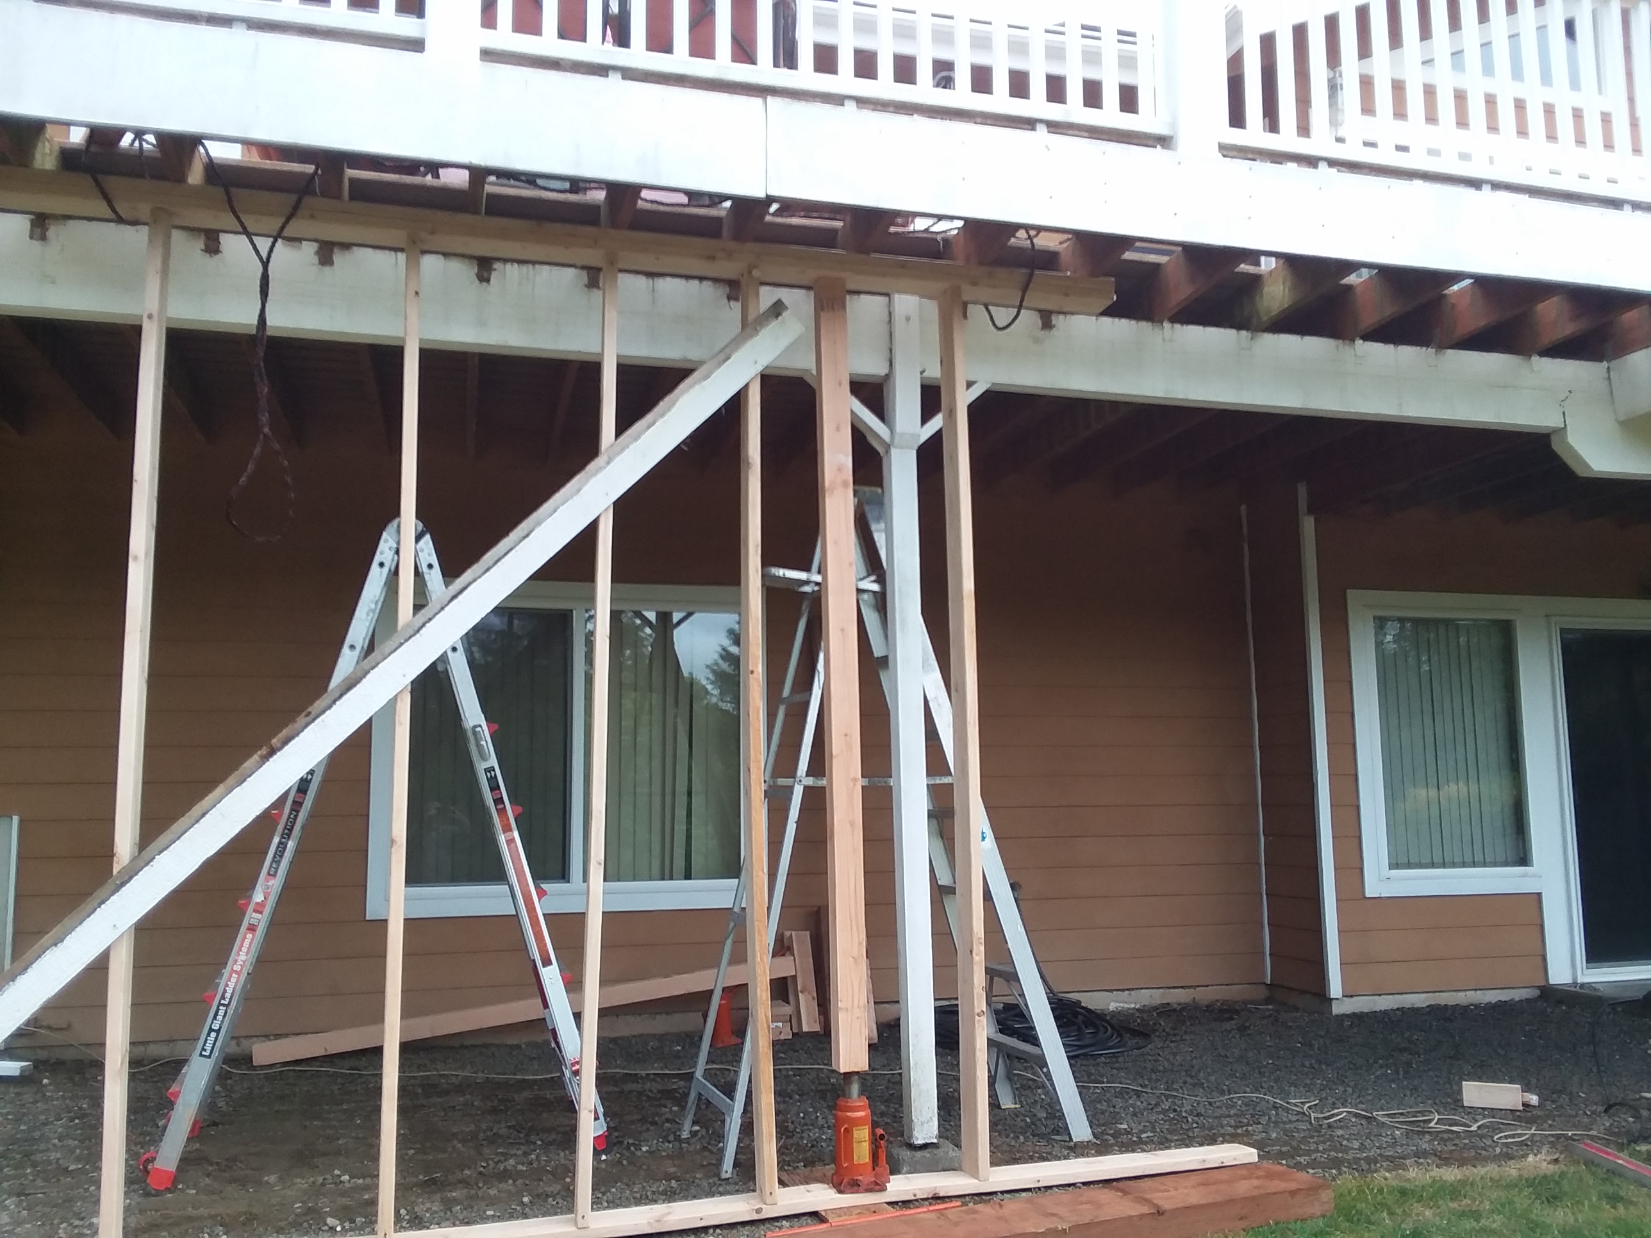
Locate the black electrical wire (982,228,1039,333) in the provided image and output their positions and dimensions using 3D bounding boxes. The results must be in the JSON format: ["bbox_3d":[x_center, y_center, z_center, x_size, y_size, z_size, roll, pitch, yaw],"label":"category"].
[{"bbox_3d":[0.599,-1.097,4.572,0.138,0.259,0.243,1,-7,-17],"label":"black electrical wire"}]

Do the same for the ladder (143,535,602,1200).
[{"bbox_3d":[-1.581,0.769,5.055,1.462,2.205,0.705,1,-7,-17],"label":"ladder"}]

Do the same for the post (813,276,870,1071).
[{"bbox_3d":[0.042,0.136,4.312,0.088,2.457,0.089,1,-7,-17],"label":"post"}]

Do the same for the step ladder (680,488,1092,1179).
[{"bbox_3d":[0.194,0.688,5.014,1.304,2.306,0.591,1,-7,-17],"label":"step ladder"}]

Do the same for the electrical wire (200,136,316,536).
[{"bbox_3d":[-1.522,-0.737,3.680,0.316,1.089,0.121,1,-7,-17],"label":"electrical wire"}]

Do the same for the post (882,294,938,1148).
[{"bbox_3d":[0.283,0.281,4.604,0.091,2.807,0.091,1,-7,-17],"label":"post"}]

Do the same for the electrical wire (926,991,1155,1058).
[{"bbox_3d":[1.013,1.964,6.798,1.093,0.182,0.992,1,-7,-17],"label":"electrical wire"}]

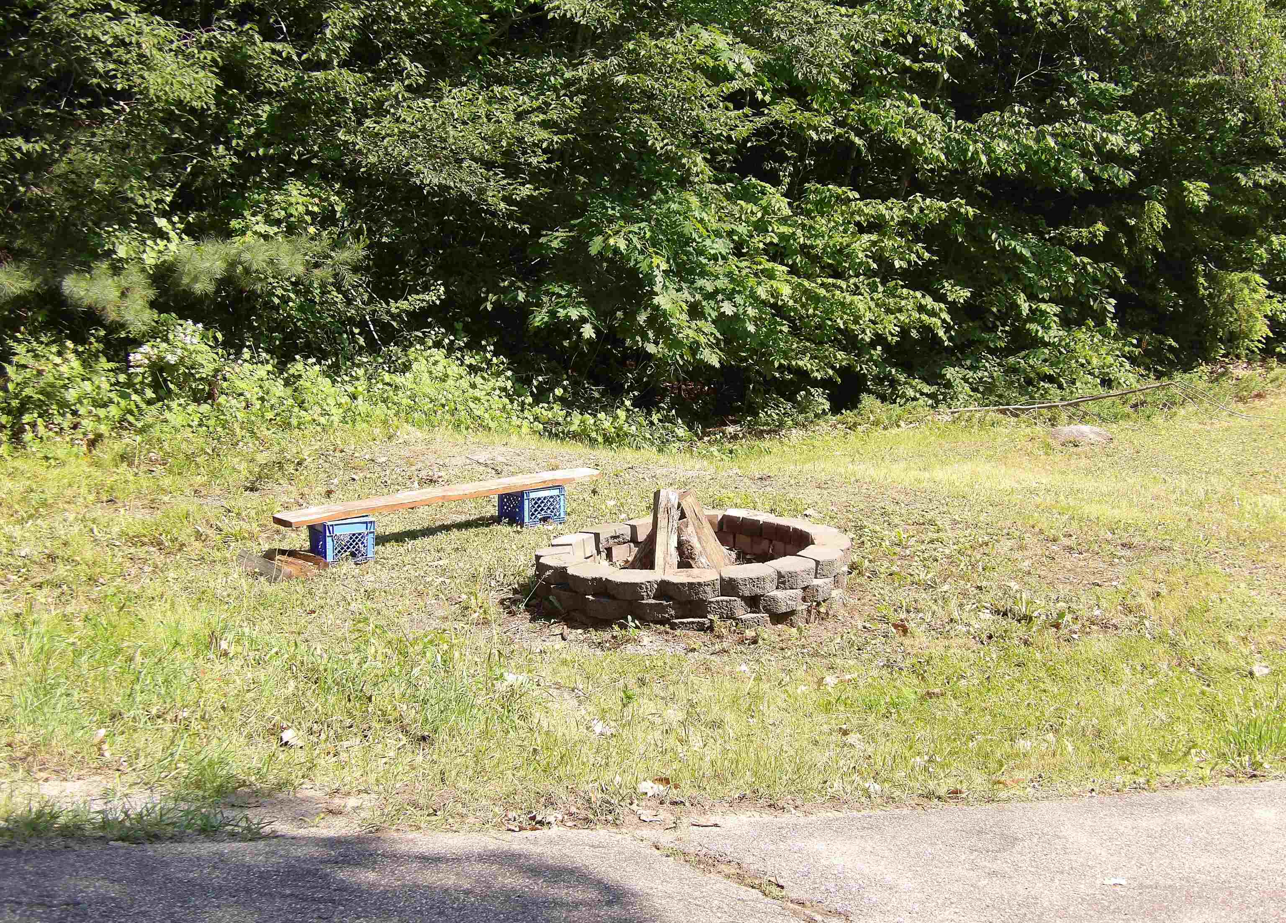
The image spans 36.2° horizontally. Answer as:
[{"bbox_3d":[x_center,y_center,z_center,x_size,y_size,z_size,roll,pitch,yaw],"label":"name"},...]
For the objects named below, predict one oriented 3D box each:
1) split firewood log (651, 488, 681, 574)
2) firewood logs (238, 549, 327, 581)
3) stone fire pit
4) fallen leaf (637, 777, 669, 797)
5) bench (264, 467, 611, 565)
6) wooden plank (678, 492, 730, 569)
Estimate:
[{"bbox_3d":[0.126,0.401,11.000,0.130,0.530,0.110,4,-9,-17],"label":"split firewood log"},{"bbox_3d":[-2.271,0.654,12.450,0.360,0.100,0.580,-9,12,-33],"label":"firewood logs"},{"bbox_3d":[0.286,0.612,11.223,1.790,0.270,1.790,-3,10,0],"label":"stone fire pit"},{"bbox_3d":[0.040,1.244,7.500,0.120,0.050,0.100,-1,7,0],"label":"fallen leaf"},{"bbox_3d":[-1.334,0.367,13.358,2.380,0.310,0.370,-9,11,-31],"label":"bench"},{"bbox_3d":[0.350,0.429,11.150,0.110,0.540,0.100,-18,-6,-14],"label":"wooden plank"}]

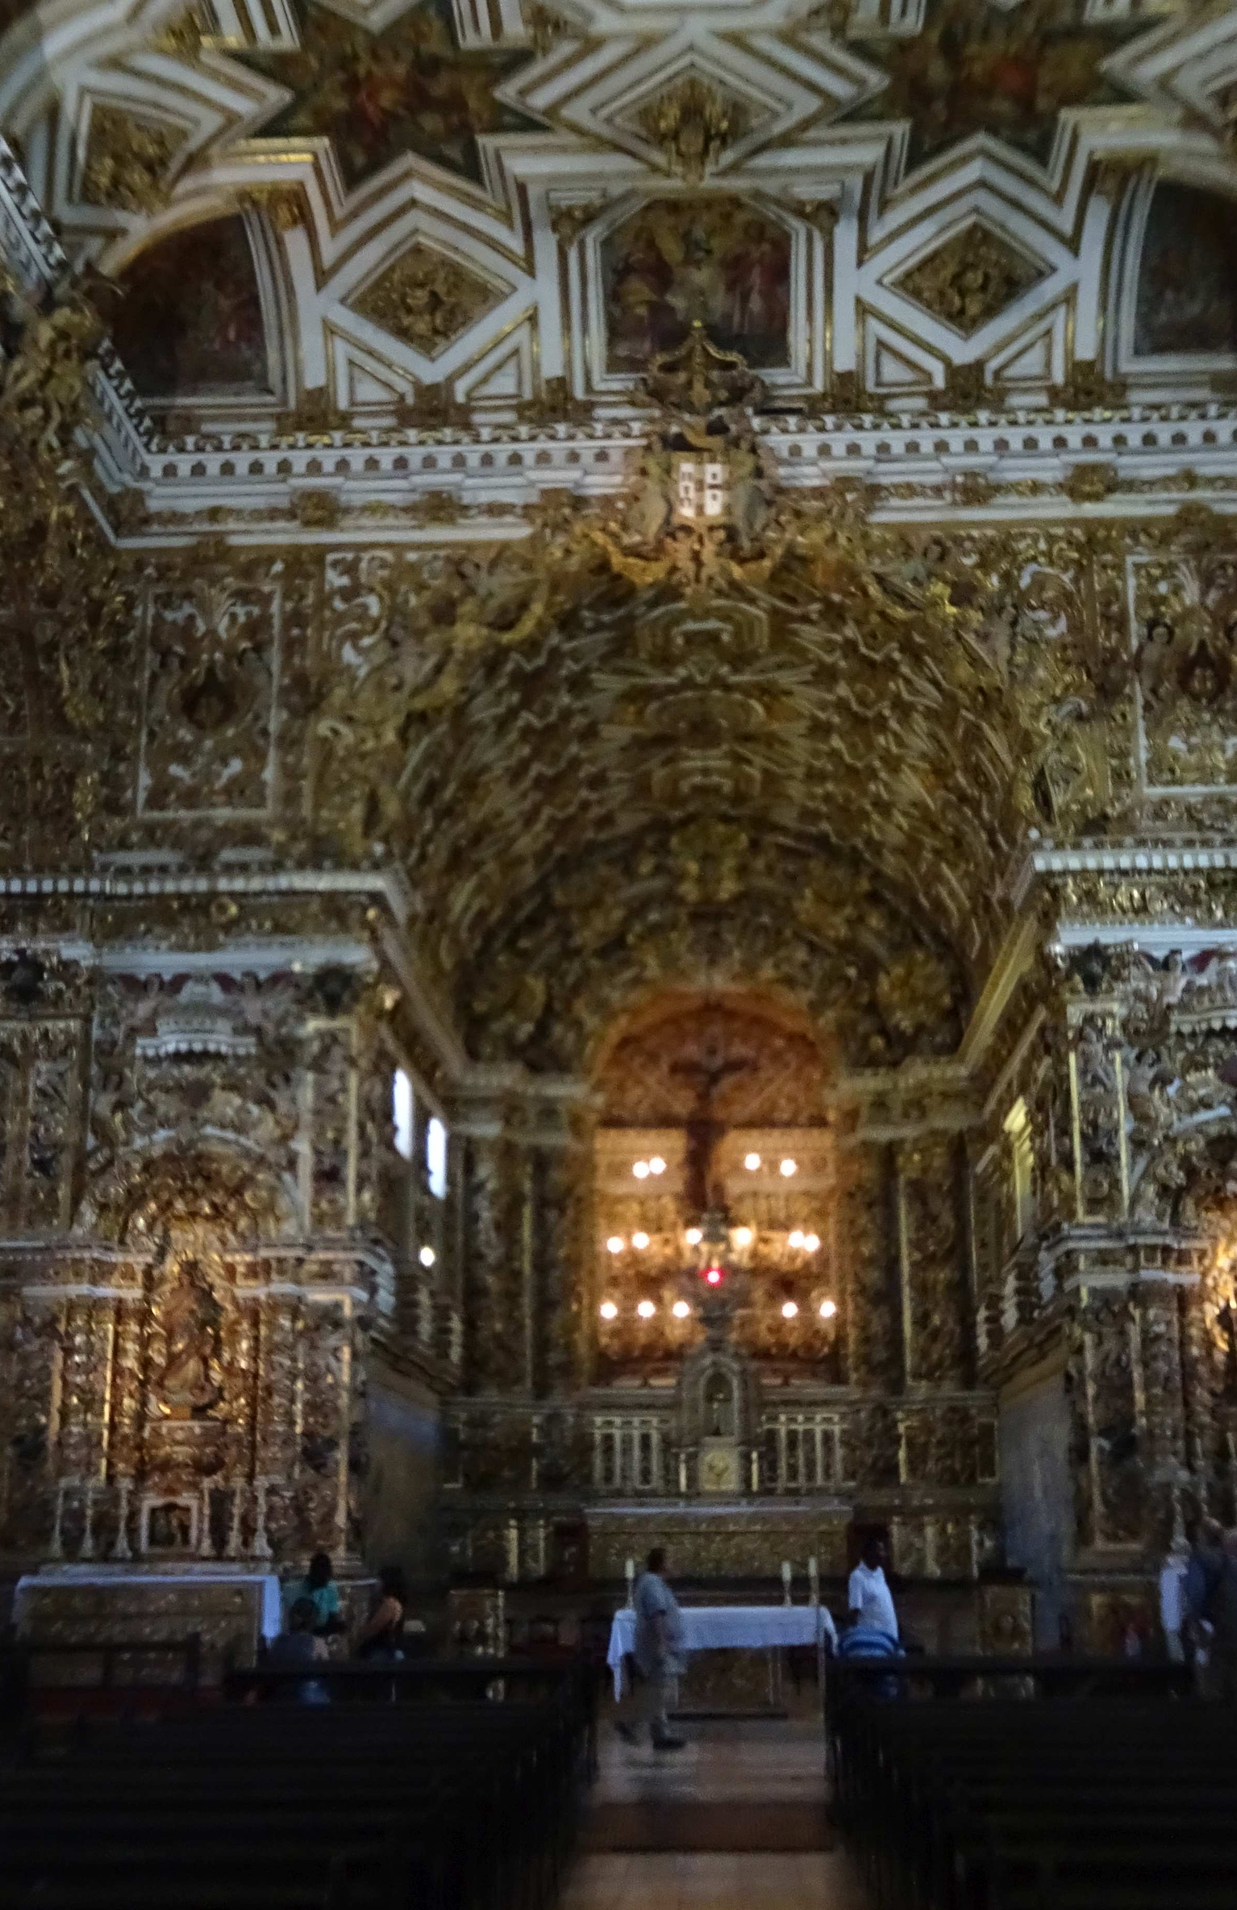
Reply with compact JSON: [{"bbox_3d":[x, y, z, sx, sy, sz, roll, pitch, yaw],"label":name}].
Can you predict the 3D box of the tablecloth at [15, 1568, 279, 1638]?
[{"bbox_3d":[-4.975,6.898,21.781,2.680,0.667,0.800,-1,-16,3],"label":"tablecloth"}]

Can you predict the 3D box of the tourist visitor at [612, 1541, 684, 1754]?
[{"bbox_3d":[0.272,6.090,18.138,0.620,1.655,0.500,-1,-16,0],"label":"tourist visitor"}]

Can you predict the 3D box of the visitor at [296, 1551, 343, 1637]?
[{"bbox_3d":[-2.726,6.303,18.757,0.360,1.651,0.440,-8,-18,23],"label":"visitor"}]

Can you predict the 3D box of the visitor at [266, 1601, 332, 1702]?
[{"bbox_3d":[-2.342,5.390,15.037,0.520,1.320,0.650,-1,-16,3],"label":"visitor"}]

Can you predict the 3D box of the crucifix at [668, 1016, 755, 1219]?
[{"bbox_3d":[1.366,2.348,30.092,1.280,3.015,0.500,-1,-16,3],"label":"crucifix"}]

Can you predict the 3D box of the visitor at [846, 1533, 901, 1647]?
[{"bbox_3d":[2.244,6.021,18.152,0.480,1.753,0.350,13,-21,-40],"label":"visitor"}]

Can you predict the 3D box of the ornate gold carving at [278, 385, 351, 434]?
[{"bbox_3d":[-3.941,-7.083,26.760,0.910,0.600,0.250,-1,-16,3],"label":"ornate gold carving"}]

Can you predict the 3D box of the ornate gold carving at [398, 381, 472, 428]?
[{"bbox_3d":[-2.397,-7.128,26.689,0.930,0.570,0.250,-1,-16,3],"label":"ornate gold carving"}]

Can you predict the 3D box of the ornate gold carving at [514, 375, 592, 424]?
[{"bbox_3d":[-0.836,-7.174,26.618,0.950,0.600,0.250,-1,-16,3],"label":"ornate gold carving"}]

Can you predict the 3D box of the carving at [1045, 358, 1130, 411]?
[{"bbox_3d":[5.703,-6.925,25.022,1.020,0.708,0.250,-1,-16,3],"label":"carving"}]

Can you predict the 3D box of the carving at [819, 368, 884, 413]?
[{"bbox_3d":[2.844,-6.892,25.167,0.820,0.603,0.250,-1,-16,3],"label":"carving"}]

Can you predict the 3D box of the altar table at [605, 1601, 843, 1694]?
[{"bbox_3d":[0.985,6.849,20.169,2.200,0.950,0.900,-1,-16,3],"label":"altar table"}]

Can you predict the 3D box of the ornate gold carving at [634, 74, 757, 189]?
[{"bbox_3d":[0.865,-9.337,23.268,1.330,0.750,1.150,-1,-16,3],"label":"ornate gold carving"}]

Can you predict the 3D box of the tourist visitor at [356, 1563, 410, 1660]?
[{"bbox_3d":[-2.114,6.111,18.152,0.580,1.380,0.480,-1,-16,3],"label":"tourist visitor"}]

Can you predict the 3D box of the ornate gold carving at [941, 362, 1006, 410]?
[{"bbox_3d":[4.544,-7.282,26.359,0.780,0.590,0.250,-1,-16,3],"label":"ornate gold carving"}]

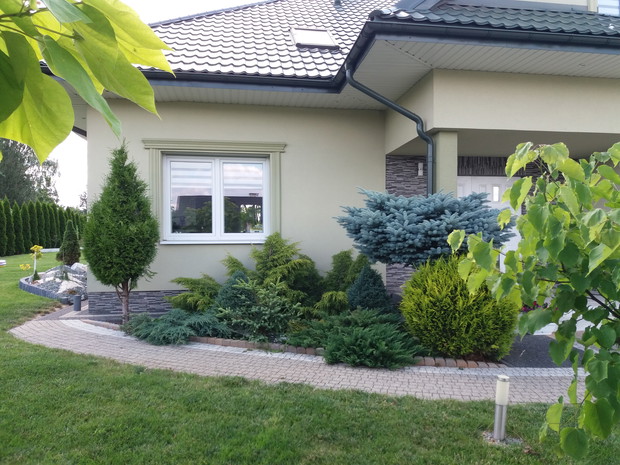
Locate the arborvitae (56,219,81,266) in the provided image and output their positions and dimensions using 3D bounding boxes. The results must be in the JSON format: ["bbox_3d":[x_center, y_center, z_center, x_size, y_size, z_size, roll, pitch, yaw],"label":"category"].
[{"bbox_3d":[-7.464,0.317,15.500,0.750,1.499,0.750,0,0,0],"label":"arborvitae"}]

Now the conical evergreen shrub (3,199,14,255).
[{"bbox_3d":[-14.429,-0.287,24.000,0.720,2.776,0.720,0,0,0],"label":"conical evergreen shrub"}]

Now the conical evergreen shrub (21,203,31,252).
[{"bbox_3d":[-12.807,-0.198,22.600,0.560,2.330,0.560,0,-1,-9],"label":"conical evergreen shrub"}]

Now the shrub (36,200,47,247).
[{"bbox_3d":[-13.064,-0.309,24.400,0.560,2.450,0.560,0,-1,-9],"label":"shrub"}]

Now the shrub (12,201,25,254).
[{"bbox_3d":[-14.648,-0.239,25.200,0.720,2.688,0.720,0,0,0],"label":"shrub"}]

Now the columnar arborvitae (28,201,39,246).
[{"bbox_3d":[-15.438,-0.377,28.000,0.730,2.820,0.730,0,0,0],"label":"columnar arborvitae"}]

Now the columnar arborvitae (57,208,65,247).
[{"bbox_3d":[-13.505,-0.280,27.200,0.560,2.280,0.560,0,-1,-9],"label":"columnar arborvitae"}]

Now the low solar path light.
[{"bbox_3d":[1.347,1.232,3.530,0.082,0.450,0.082,4,0,-9],"label":"low solar path light"}]

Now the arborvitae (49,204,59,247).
[{"bbox_3d":[-16.111,-0.408,31.500,0.750,2.764,0.750,0,0,0],"label":"arborvitae"}]

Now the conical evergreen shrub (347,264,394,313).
[{"bbox_3d":[0.859,0.916,7.300,0.660,0.860,0.620,0,-1,-9],"label":"conical evergreen shrub"}]

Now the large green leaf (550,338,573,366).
[{"bbox_3d":[1.053,0.502,2.100,0.090,0.115,0.050,-1,-1,24],"label":"large green leaf"}]

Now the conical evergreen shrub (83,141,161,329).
[{"bbox_3d":[-2.744,0.029,7.300,1.070,2.620,1.050,0,0,0],"label":"conical evergreen shrub"}]

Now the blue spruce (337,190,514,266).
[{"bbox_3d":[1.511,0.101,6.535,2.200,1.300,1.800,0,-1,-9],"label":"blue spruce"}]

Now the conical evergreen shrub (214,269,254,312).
[{"bbox_3d":[-1.107,0.900,7.400,0.650,0.679,0.650,0,0,0],"label":"conical evergreen shrub"}]

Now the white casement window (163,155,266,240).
[{"bbox_3d":[-1.592,-0.564,8.492,1.750,1.440,0.100,0,-1,-9],"label":"white casement window"}]

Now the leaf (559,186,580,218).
[{"bbox_3d":[1.035,-0.128,2.000,0.090,0.128,0.060,0,0,19],"label":"leaf"}]

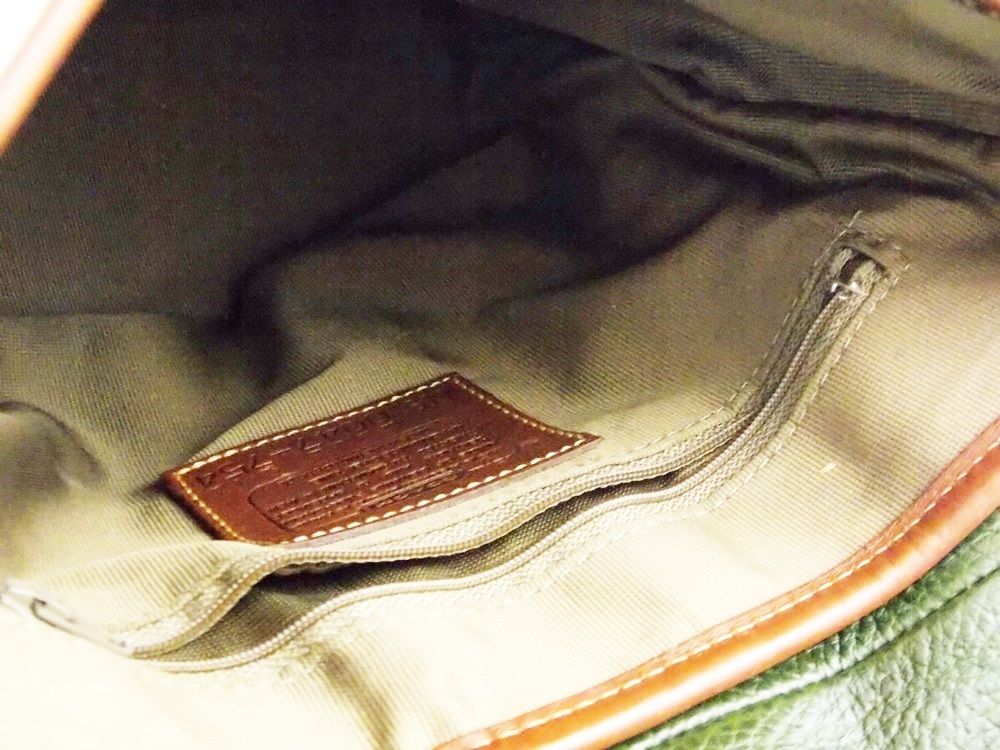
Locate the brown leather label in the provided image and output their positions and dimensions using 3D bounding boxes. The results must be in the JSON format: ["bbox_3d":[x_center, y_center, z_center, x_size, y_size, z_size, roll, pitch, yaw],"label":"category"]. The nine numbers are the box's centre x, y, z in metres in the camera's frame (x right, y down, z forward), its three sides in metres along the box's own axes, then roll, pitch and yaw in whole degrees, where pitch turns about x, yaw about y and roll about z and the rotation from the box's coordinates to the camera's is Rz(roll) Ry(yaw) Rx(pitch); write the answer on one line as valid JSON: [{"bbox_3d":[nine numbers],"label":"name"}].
[{"bbox_3d":[-0.027,0.019,0.288,0.080,0.006,0.056,-18,25,-29],"label":"brown leather label"}]

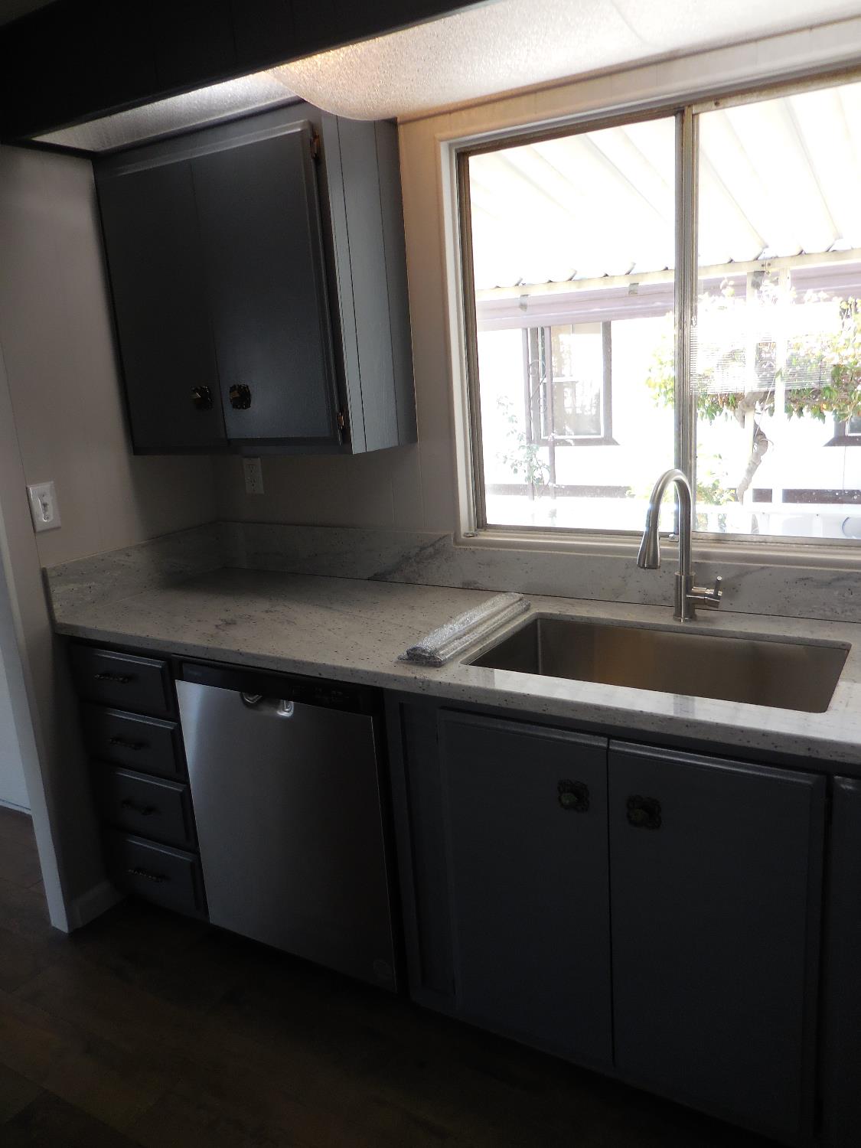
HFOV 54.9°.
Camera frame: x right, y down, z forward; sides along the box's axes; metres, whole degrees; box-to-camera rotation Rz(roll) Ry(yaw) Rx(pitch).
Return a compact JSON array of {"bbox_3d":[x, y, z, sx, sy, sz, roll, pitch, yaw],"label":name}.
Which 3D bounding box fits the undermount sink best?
[{"bbox_3d":[0.460,0.287,1.717,0.715,0.225,0.405,4,16,30],"label":"undermount sink"}]

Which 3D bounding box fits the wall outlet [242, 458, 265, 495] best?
[{"bbox_3d":[-0.555,-0.308,2.602,0.071,0.115,0.011,4,16,30],"label":"wall outlet"}]

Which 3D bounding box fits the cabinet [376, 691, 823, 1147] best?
[{"bbox_3d":[0.440,0.581,1.855,0.851,0.822,0.625,4,16,30],"label":"cabinet"}]

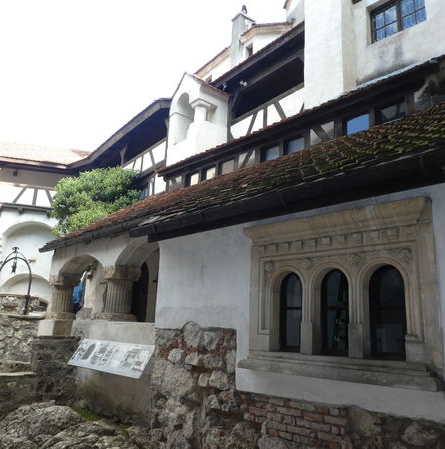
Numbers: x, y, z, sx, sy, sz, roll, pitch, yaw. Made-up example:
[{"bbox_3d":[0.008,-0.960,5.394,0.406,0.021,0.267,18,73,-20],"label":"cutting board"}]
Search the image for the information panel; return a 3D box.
[{"bbox_3d":[-1.648,1.906,6.018,1.800,0.530,0.040,-9,-62,41],"label":"information panel"}]

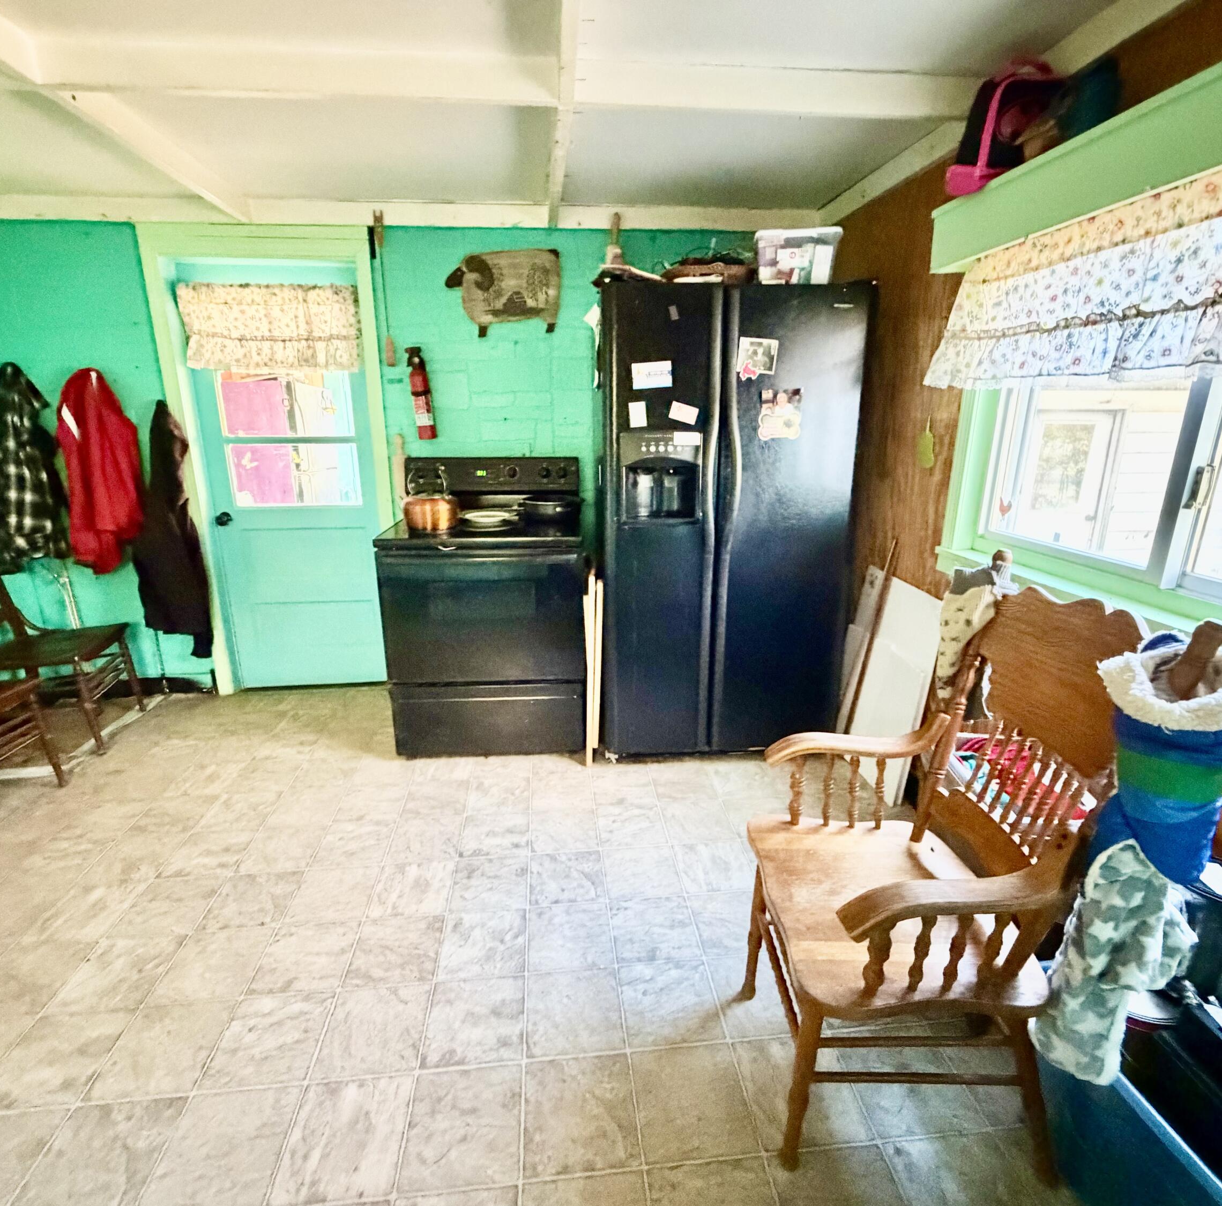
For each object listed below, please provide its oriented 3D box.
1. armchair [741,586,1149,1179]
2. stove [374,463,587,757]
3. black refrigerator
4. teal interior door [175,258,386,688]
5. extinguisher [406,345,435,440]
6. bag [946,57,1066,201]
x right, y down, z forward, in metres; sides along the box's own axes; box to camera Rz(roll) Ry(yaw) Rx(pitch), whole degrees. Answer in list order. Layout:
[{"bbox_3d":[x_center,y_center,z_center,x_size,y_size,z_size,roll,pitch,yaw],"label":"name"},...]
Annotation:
[{"bbox_3d":[0.583,0.490,1.258,0.590,1.050,0.570,0,16,0],"label":"armchair"},{"bbox_3d":[-0.509,-0.023,2.811,0.766,1.170,0.680,-1,16,-3],"label":"stove"},{"bbox_3d":[0.423,-0.326,2.766,0.920,1.770,0.760,-1,16,-2],"label":"black refrigerator"},{"bbox_3d":[-1.488,-0.517,3.090,0.770,1.970,0.055,-1,16,-3],"label":"teal interior door"},{"bbox_3d":[-0.843,-0.925,2.871,0.110,0.390,0.110,-1,16,-4],"label":"extinguisher"},{"bbox_3d":[0.989,-1.178,1.645,0.160,0.240,0.250,-2,16,-6],"label":"bag"}]

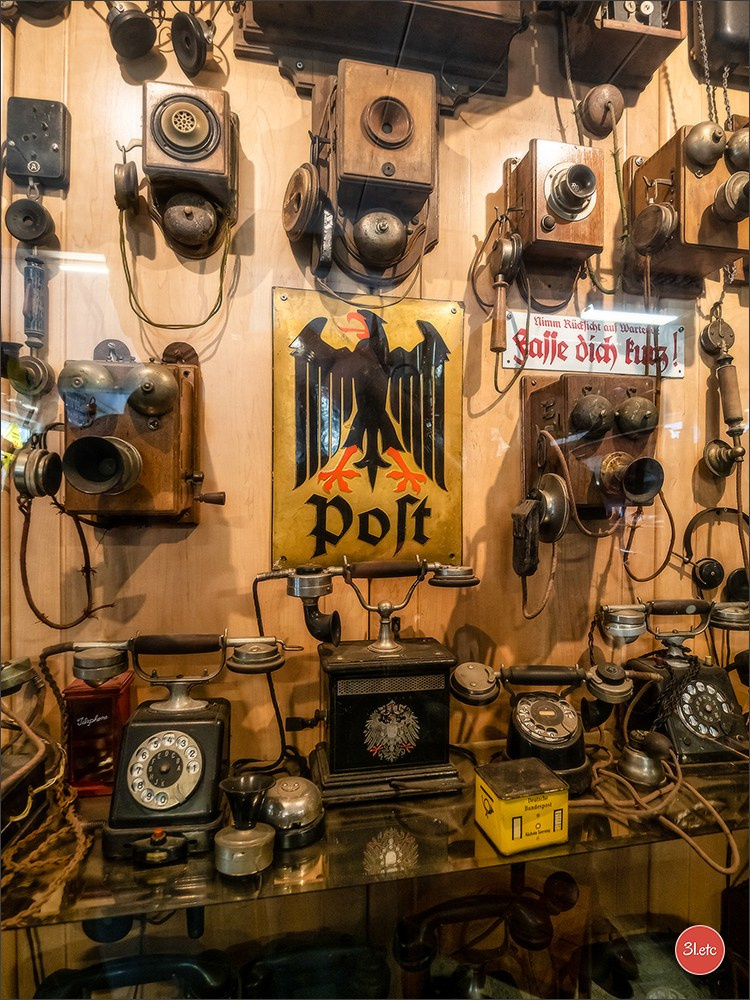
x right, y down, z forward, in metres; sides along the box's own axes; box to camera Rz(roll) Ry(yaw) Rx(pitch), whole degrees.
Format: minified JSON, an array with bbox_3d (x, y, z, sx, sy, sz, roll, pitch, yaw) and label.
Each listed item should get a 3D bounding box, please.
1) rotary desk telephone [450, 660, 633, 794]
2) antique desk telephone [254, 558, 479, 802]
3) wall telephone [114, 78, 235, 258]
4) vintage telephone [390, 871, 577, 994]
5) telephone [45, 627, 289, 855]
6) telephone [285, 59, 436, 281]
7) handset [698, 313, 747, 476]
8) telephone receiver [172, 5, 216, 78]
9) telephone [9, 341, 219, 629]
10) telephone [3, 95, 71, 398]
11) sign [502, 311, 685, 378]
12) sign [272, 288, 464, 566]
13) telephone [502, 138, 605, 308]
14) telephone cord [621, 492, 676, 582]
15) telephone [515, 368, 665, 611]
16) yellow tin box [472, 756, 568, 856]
[{"bbox_3d":[0.222,0.282,0.688,0.243,0.146,0.140,0,0,5],"label":"rotary desk telephone"},{"bbox_3d":[0.011,0.213,0.668,0.260,0.283,0.125,0,0,-11],"label":"antique desk telephone"},{"bbox_3d":[-0.257,-0.437,0.681,0.147,0.202,0.105,0,0,-11],"label":"wall telephone"},{"bbox_3d":[0.158,0.637,0.711,0.273,0.197,0.165,0,0,-11],"label":"vintage telephone"},{"bbox_3d":[-0.229,0.254,0.595,0.257,0.203,0.140,0,0,-11],"label":"telephone"},{"bbox_3d":[-0.008,-0.466,0.718,0.233,0.291,0.125,0,0,-11],"label":"telephone"},{"bbox_3d":[0.568,-0.169,0.849,0.063,0.266,0.070,-8,1,-11],"label":"handset"},{"bbox_3d":[-0.236,-0.605,0.689,0.040,0.063,0.063,-35,20,-32],"label":"telephone receiver"},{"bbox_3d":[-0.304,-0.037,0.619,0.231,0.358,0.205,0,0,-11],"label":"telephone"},{"bbox_3d":[-0.437,-0.321,0.662,0.071,0.389,0.075,0,0,-11],"label":"telephone"},{"bbox_3d":[0.339,-0.234,0.791,0.304,0.084,0.010,0,0,-11],"label":"sign"},{"bbox_3d":[-0.005,-0.103,0.775,0.289,0.408,0.010,0,0,-11],"label":"sign"},{"bbox_3d":[0.261,-0.400,0.731,0.137,0.200,0.105,0,0,-11],"label":"telephone"},{"bbox_3d":[0.374,0.050,0.712,0.055,0.125,0.050,0,0,-11],"label":"telephone cord"},{"bbox_3d":[0.292,-0.020,0.717,0.215,0.325,0.140,0,0,-11],"label":"telephone"},{"bbox_3d":[0.156,0.326,0.557,0.075,0.058,0.060,0,0,-18],"label":"yellow tin box"}]

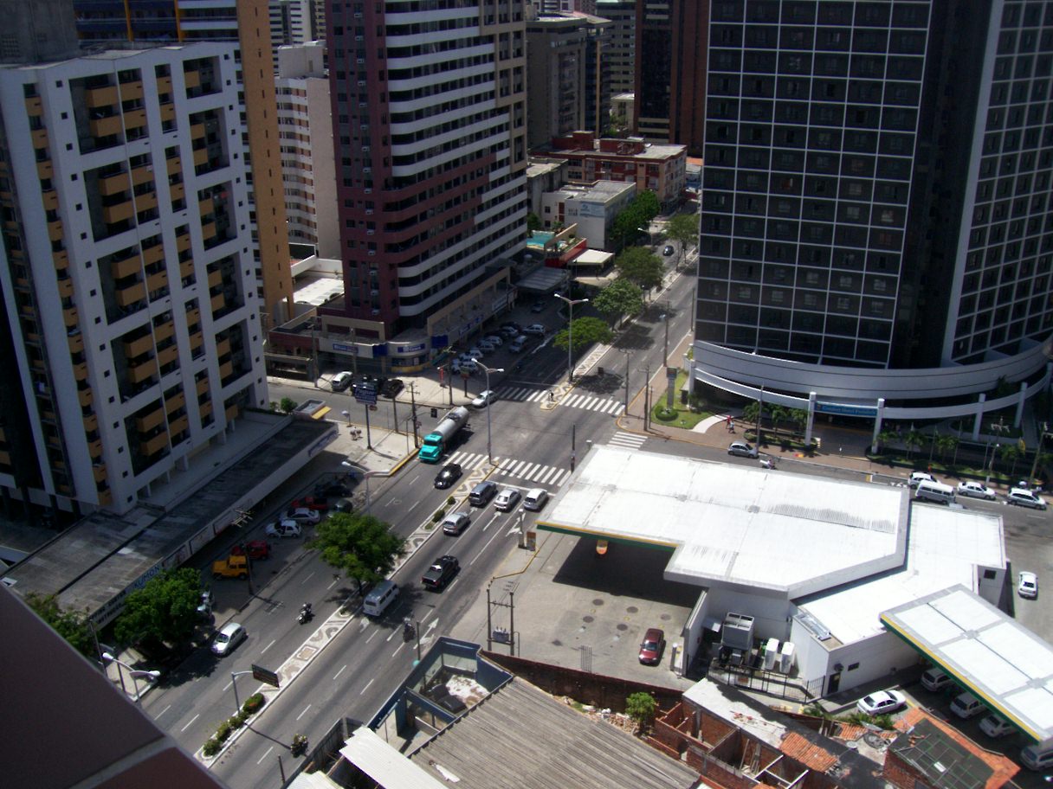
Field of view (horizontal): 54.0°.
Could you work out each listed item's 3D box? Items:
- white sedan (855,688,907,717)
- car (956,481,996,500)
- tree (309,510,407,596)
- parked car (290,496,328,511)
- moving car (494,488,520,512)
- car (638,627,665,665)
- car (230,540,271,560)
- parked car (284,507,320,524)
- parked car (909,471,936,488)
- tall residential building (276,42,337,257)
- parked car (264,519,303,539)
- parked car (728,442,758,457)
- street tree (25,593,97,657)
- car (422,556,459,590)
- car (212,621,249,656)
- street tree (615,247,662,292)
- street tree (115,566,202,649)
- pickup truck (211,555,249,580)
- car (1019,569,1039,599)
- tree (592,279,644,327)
[{"bbox_3d":[30.510,26.160,88.720,4.400,1.430,1.720,-9,24,-20],"label":"white sedan"},{"bbox_3d":[54.040,11.350,123.990,4.300,1.430,1.700,9,25,22],"label":"car"},{"bbox_3d":[-16.243,16.048,100.112,9.300,8.400,9.300,0,23,0],"label":"tree"},{"bbox_3d":[-25.430,12.680,122.660,4.400,1.500,1.660,2,23,7],"label":"parked car"},{"bbox_3d":[-2.280,12.380,122.980,1.660,1.430,4.150,9,25,21],"label":"moving car"},{"bbox_3d":[11.257,22.524,93.066,1.680,1.440,4.300,6,24,16],"label":"car"},{"bbox_3d":[-28.857,16.305,108.495,3.750,1.780,1.700,0,22,2],"label":"car"},{"bbox_3d":[-25.256,13.592,115.020,4.200,1.430,1.660,0,23,2],"label":"parked car"},{"bbox_3d":[46.842,10.245,121.459,3.900,1.470,1.660,9,25,21],"label":"parked car"},{"bbox_3d":[-42.739,-51.601,221.205,18.000,45.701,16.000,8,23,20],"label":"tall residential building"},{"bbox_3d":[-27.550,15.220,116.690,3.800,1.450,1.620,0,23,0],"label":"parked car"},{"bbox_3d":[27.389,6.961,130.439,3.850,1.520,1.680,8,23,22],"label":"parked car"},{"bbox_3d":[-40.344,21.350,89.305,6.600,6.800,6.600,7,23,20],"label":"street tree"},{"bbox_3d":[-8.519,17.732,104.144,1.800,1.770,5.200,7,23,20],"label":"car"},{"bbox_3d":[-27.073,22.276,94.265,1.660,1.460,3.900,9,25,21],"label":"car"},{"bbox_3d":[20.374,-21.366,186.530,8.800,9.400,8.800,0,23,0],"label":"street tree"},{"bbox_3d":[-33.870,20.490,95.400,9.200,8.200,9.800,9,25,21],"label":"street tree"},{"bbox_3d":[-31.070,18.270,108.790,4.000,1.950,1.850,0,23,0],"label":"pickup truck"},{"bbox_3d":[51.190,19.070,105.420,1.680,1.430,4.000,10,25,23],"label":"car"},{"bbox_3d":[15.511,-15.289,177.200,8.200,8.891,8.200,-1,22,0],"label":"tree"}]

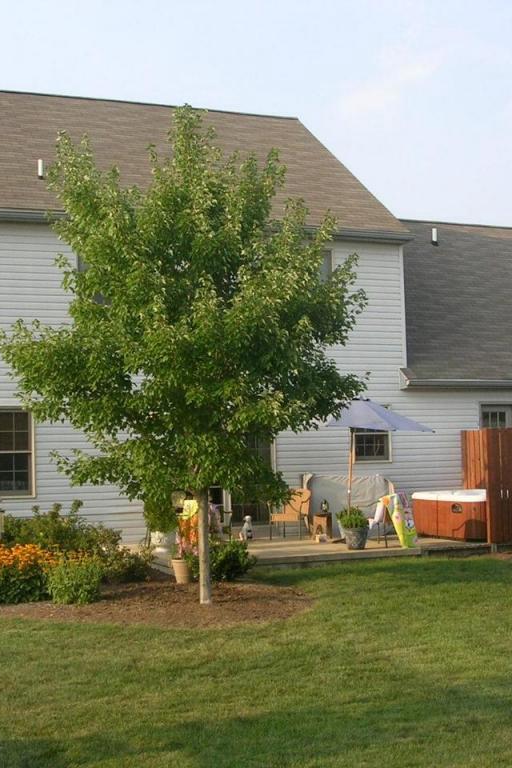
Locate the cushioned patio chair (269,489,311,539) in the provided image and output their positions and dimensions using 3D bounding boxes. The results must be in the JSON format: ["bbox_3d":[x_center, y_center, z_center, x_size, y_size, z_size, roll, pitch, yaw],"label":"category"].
[{"bbox_3d":[0.595,2.260,19.536,0.600,0.849,0.700,-2,-4,17],"label":"cushioned patio chair"}]

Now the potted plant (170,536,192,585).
[{"bbox_3d":[-0.974,2.292,14.622,0.310,0.600,0.310,-1,-4,0],"label":"potted plant"}]

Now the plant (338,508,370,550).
[{"bbox_3d":[1.536,2.228,17.280,0.500,0.627,0.500,-1,-4,0],"label":"plant"}]

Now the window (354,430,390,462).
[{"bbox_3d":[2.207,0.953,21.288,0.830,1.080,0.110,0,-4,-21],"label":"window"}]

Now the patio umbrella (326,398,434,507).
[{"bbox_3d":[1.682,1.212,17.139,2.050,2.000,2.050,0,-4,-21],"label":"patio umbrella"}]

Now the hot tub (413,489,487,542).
[{"bbox_3d":[3.995,2.201,19.132,1.950,0.770,2.000,0,-4,-21],"label":"hot tub"}]

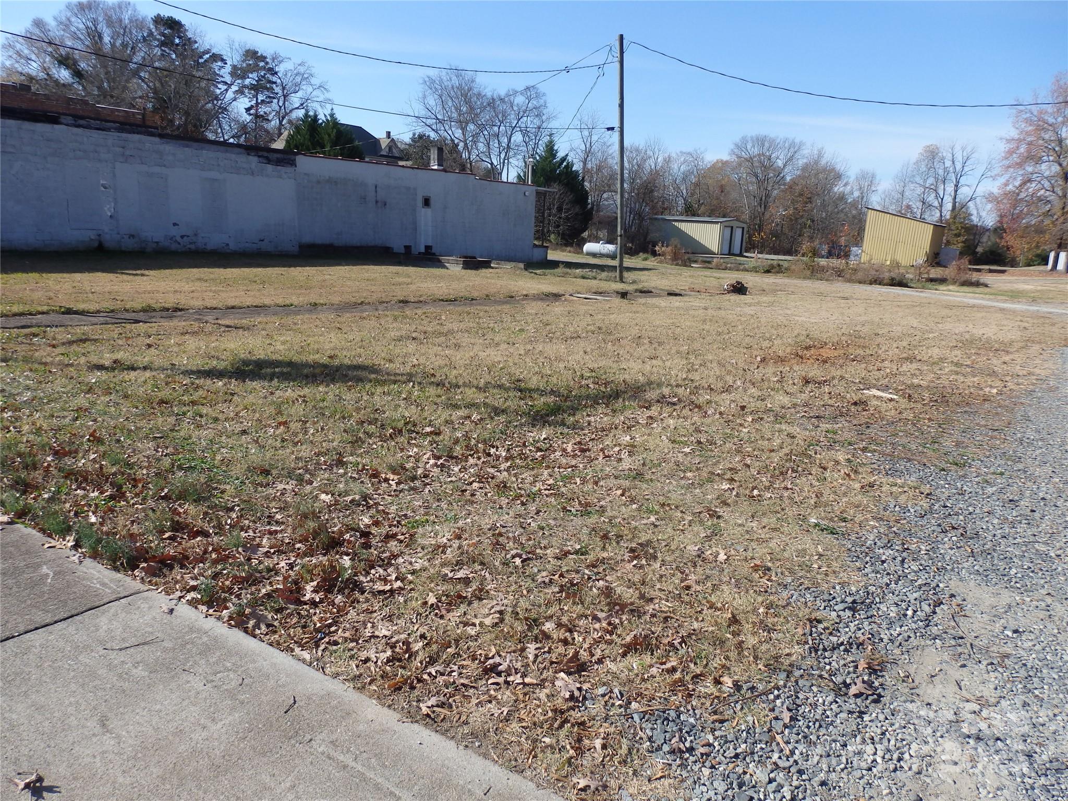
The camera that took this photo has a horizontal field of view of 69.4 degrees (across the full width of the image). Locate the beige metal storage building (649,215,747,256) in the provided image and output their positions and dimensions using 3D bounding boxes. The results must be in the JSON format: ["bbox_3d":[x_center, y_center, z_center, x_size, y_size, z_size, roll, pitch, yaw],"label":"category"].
[{"bbox_3d":[14.641,-14.969,69.844,7.242,3.095,5.995,11,15,35],"label":"beige metal storage building"}]

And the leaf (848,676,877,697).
[{"bbox_3d":[1.199,1.044,2.812,0.090,0.035,0.075,7,13,21],"label":"leaf"}]

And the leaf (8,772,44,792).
[{"bbox_3d":[-1.438,1.080,2.185,0.100,0.040,0.055,-5,15,-30],"label":"leaf"}]

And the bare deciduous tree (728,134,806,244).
[{"bbox_3d":[25.398,-22.324,84.000,8.000,12.263,7.200,2,13,0],"label":"bare deciduous tree"}]

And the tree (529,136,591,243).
[{"bbox_3d":[2.079,-16.762,63.000,5.000,8.778,5.000,2,13,0],"label":"tree"}]

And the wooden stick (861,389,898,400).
[{"bbox_3d":[3.614,-0.054,8.046,0.358,0.030,0.070,13,16,38],"label":"wooden stick"}]

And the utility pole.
[{"bbox_3d":[2.824,-7.751,25.107,0.200,7.770,0.200,-1,12,1],"label":"utility pole"}]

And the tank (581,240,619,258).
[{"bbox_3d":[4.118,-9.142,47.000,2.350,1.000,0.780,10,15,31],"label":"tank"}]

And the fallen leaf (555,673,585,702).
[{"bbox_3d":[0.125,1.016,2.727,0.100,0.045,0.100,2,13,0],"label":"fallen leaf"}]

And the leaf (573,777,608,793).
[{"bbox_3d":[0.166,1.131,2.269,0.100,0.022,0.055,3,13,4],"label":"leaf"}]

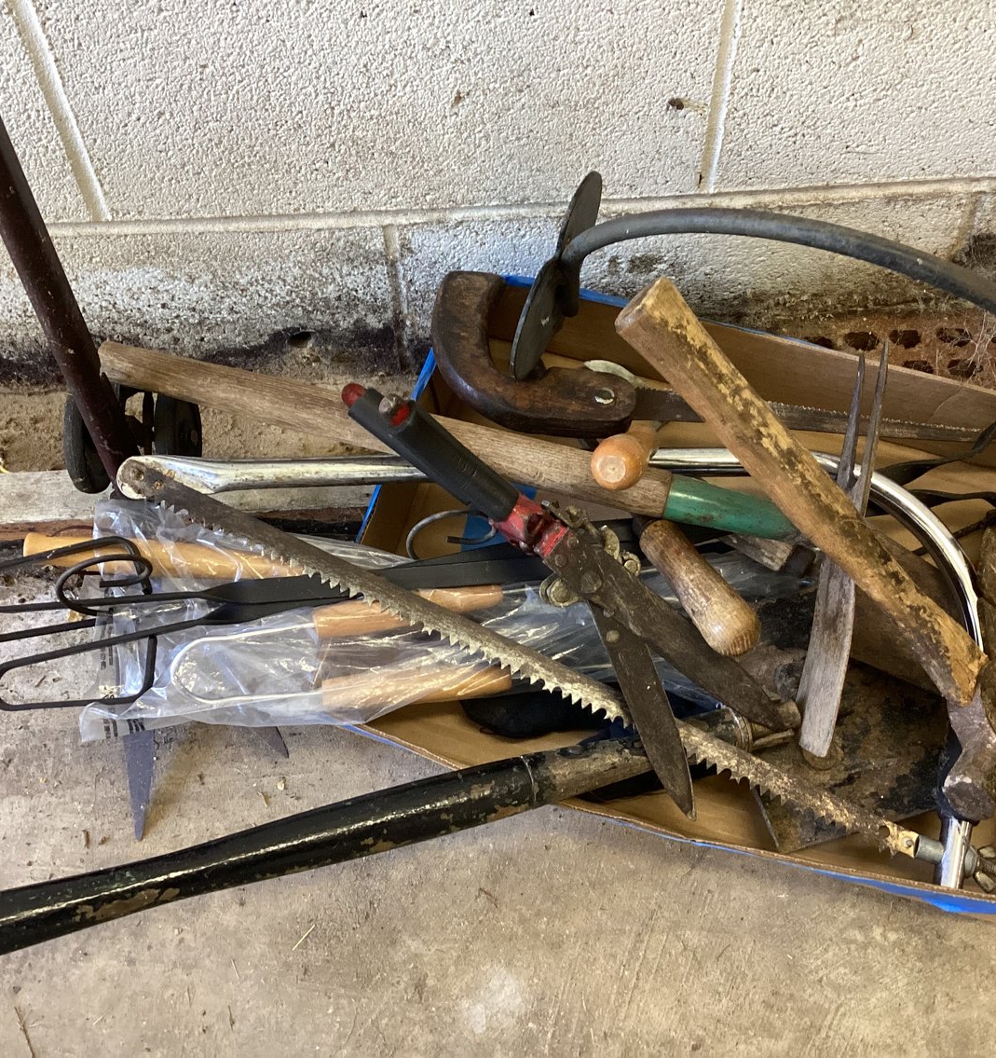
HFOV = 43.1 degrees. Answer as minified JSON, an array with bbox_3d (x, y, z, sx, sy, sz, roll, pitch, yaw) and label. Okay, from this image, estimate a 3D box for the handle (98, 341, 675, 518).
[{"bbox_3d":[-0.076,-0.069,0.849,0.395,0.038,0.038,13,57,1],"label":"handle"}]

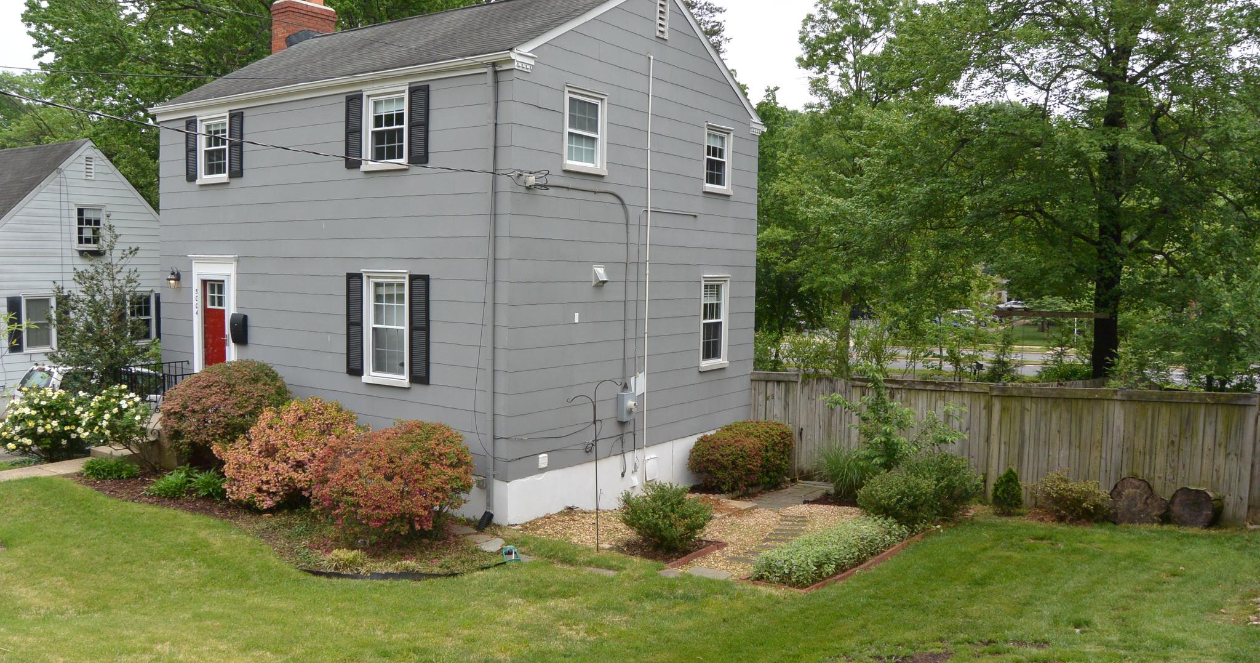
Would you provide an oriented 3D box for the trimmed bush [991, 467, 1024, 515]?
[{"bbox_3d":[5.701,2.424,14.306,0.480,0.730,0.480,3,4,35],"label":"trimmed bush"}]

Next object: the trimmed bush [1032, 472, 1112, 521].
[{"bbox_3d":[6.383,2.368,13.727,1.055,0.703,0.854,3,4,35],"label":"trimmed bush"}]

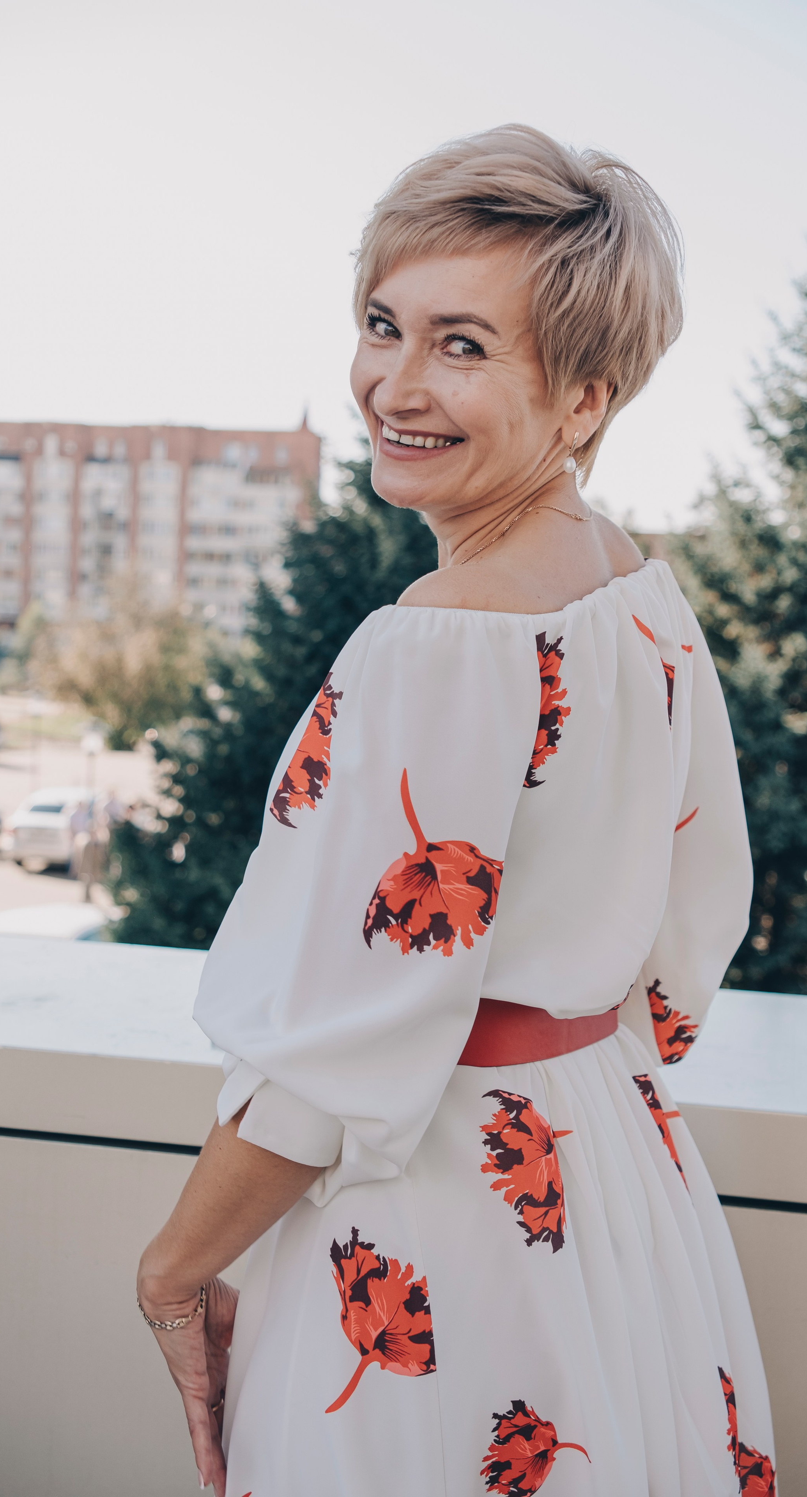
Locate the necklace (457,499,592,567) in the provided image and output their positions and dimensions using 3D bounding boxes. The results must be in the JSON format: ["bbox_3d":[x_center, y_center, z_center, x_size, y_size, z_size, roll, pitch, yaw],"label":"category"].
[{"bbox_3d":[0.069,-0.134,1.190,0.145,0.085,0.130,4,4,28],"label":"necklace"}]

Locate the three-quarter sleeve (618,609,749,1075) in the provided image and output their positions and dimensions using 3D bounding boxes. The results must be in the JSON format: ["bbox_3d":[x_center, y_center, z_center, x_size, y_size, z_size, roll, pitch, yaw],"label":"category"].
[{"bbox_3d":[0.195,0.062,1.360,0.200,0.360,0.160,4,4,28],"label":"three-quarter sleeve"}]

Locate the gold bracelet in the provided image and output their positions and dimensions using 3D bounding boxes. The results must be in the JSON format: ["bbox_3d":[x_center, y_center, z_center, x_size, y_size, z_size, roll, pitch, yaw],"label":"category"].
[{"bbox_3d":[-0.165,0.392,1.240,0.056,0.017,0.056,9,32,-6],"label":"gold bracelet"}]

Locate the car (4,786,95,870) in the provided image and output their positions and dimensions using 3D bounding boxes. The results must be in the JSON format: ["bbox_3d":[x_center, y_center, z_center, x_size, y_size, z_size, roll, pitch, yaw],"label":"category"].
[{"bbox_3d":[-7.035,1.695,37.500,1.720,1.460,4.300,3,3,9],"label":"car"}]

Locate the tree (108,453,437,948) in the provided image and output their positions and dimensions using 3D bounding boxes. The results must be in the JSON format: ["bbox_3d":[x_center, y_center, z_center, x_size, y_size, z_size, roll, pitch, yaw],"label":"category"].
[{"bbox_3d":[-0.040,0.156,15.000,5.100,7.100,5.100,2,3,0],"label":"tree"}]

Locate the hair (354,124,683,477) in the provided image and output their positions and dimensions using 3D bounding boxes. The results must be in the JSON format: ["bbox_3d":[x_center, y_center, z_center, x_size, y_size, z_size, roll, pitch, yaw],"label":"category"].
[{"bbox_3d":[0.077,-0.301,1.180,0.195,0.235,0.230,15,12,36],"label":"hair"}]

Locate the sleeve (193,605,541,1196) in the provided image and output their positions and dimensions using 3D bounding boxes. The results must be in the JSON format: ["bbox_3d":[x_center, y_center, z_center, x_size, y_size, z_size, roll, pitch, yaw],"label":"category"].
[{"bbox_3d":[-0.028,0.095,1.100,0.200,0.355,0.170,13,4,28],"label":"sleeve"}]

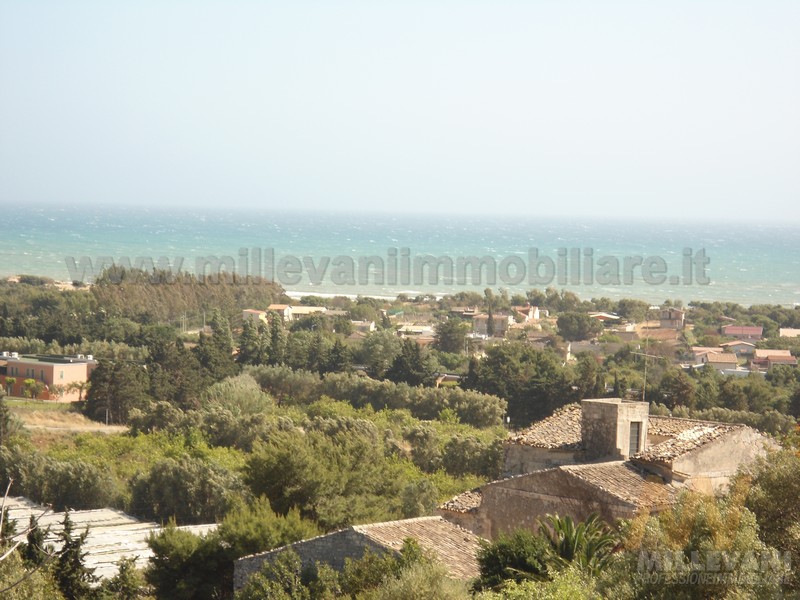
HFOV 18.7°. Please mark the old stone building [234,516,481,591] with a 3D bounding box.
[{"bbox_3d":[-0.140,12.120,104.340,13.520,5.200,5.900,3,3,40],"label":"old stone building"}]

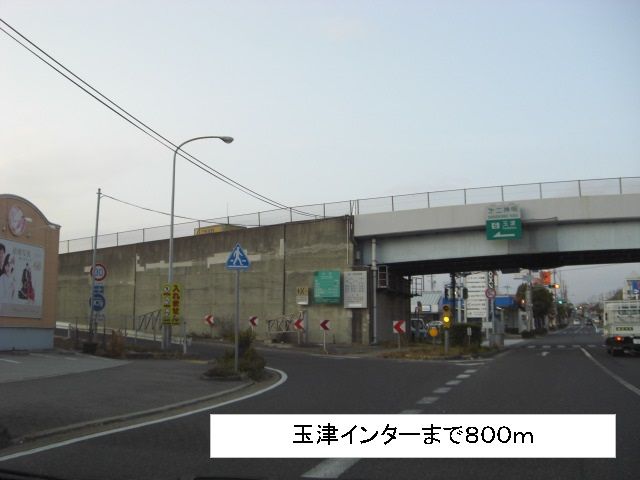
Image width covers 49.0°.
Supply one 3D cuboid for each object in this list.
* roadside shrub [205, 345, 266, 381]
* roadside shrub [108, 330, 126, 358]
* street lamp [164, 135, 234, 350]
[{"bbox_3d":[-1.876,2.742,15.600,1.200,0.680,1.100,0,-6,0],"label":"roadside shrub"},{"bbox_3d":[-6.802,3.510,23.600,0.540,0.900,0.520,0,-6,0],"label":"roadside shrub"},{"bbox_3d":[-4.551,0.060,26.908,2.420,8.200,0.360,2,-7,-13],"label":"street lamp"}]

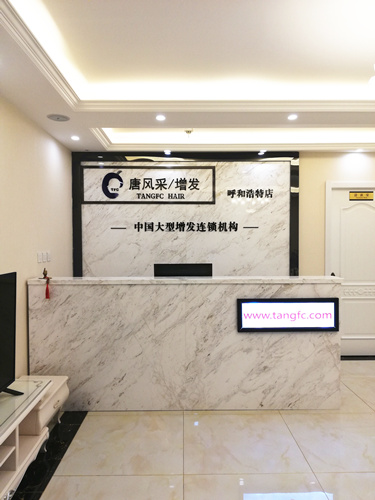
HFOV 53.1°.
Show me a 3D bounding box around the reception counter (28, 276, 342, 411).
[{"bbox_3d":[-0.012,0.787,3.406,2.610,1.095,0.570,0,1,-1],"label":"reception counter"}]

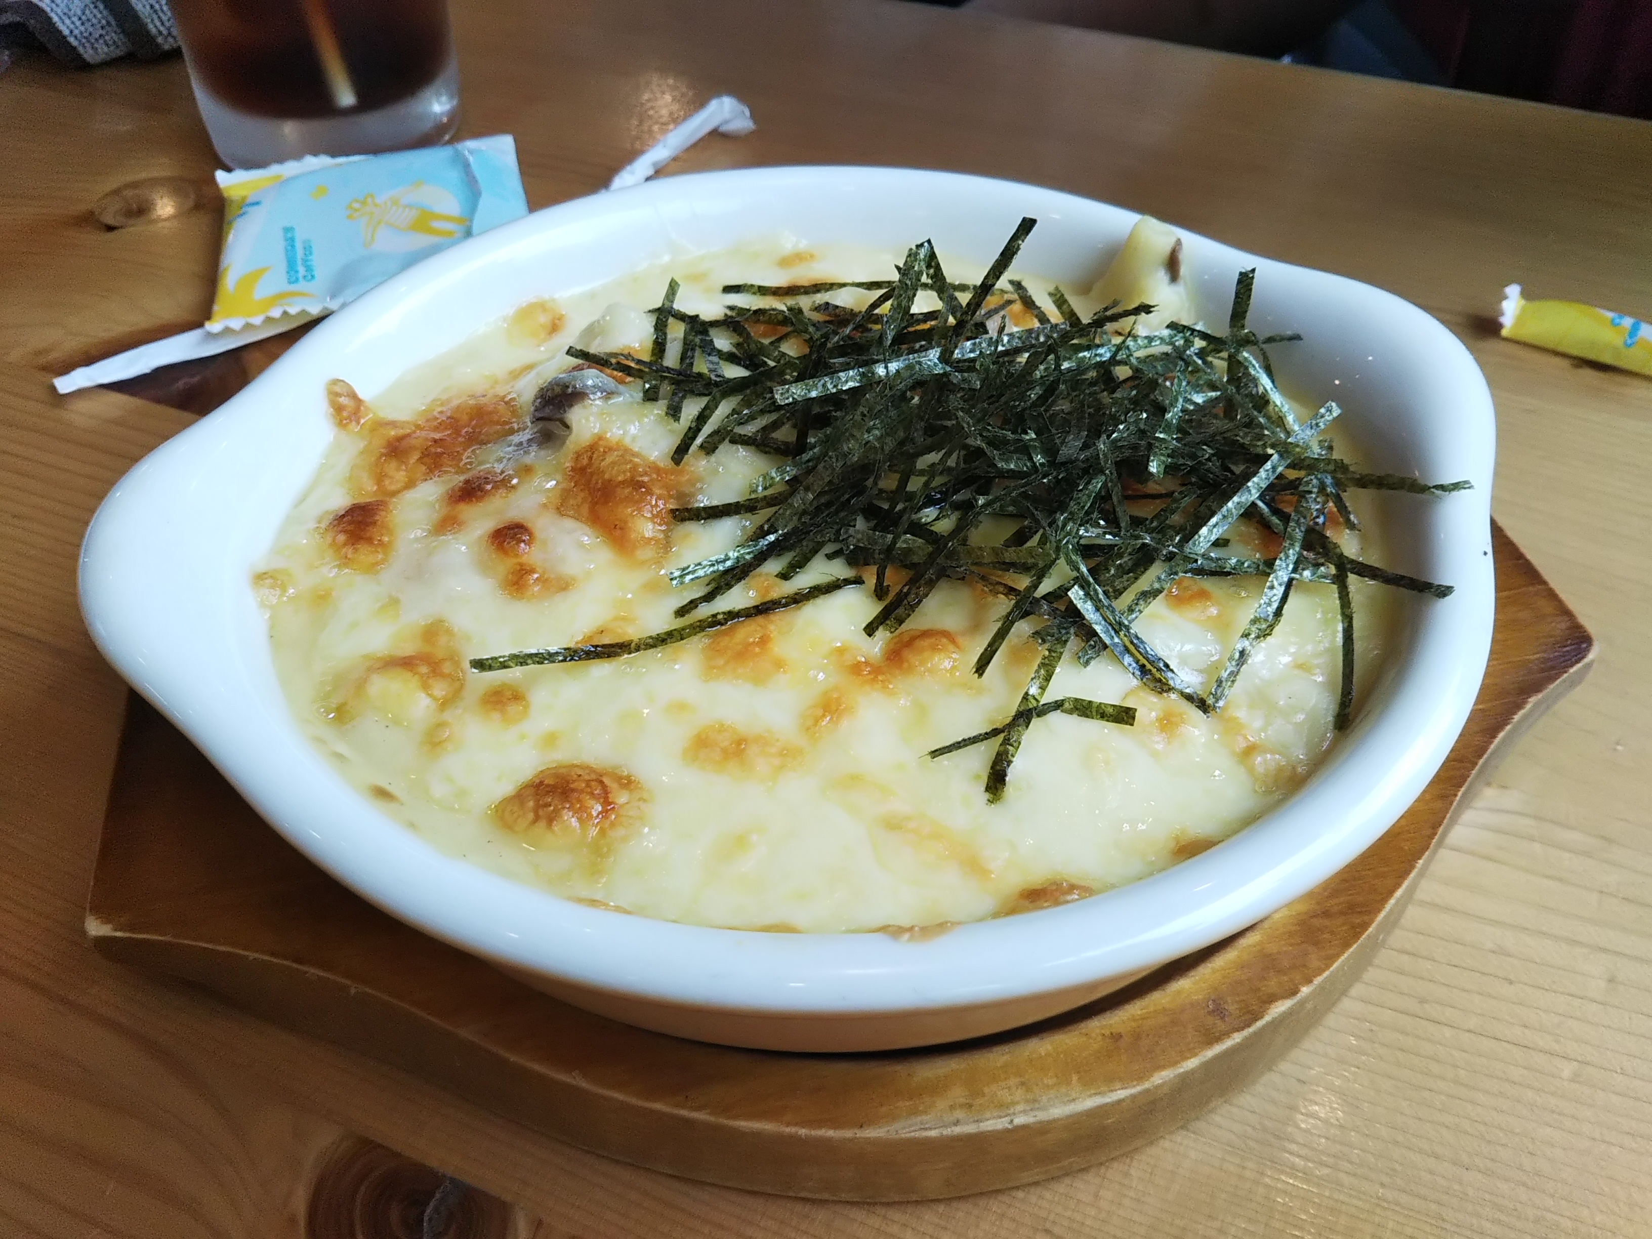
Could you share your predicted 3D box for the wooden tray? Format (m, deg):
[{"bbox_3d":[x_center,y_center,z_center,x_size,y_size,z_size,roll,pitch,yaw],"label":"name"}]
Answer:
[{"bbox_3d":[0.003,0.000,0.225,0.210,0.016,0.179,-9,44,-10],"label":"wooden tray"}]

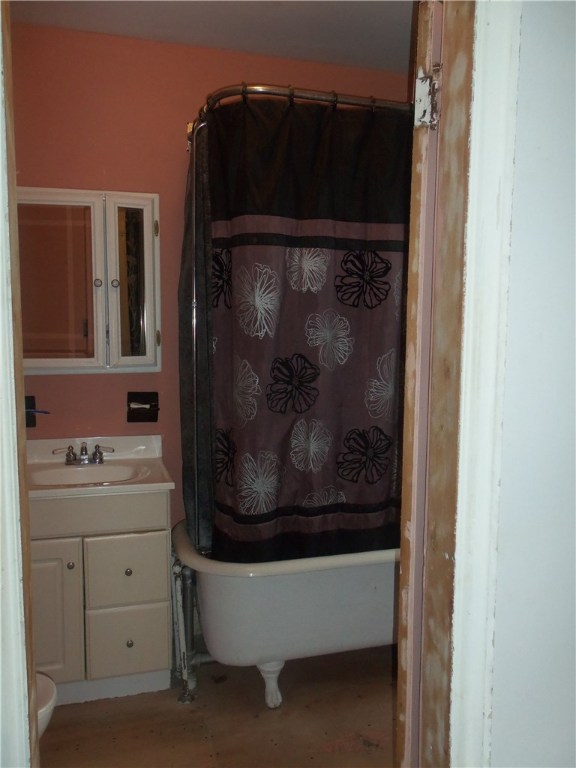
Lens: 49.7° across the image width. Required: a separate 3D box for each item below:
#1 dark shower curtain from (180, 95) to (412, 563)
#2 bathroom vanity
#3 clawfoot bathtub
[{"bbox_3d":[0.221,-0.062,2.444,1.222,1.768,0.636,-1,5,-16],"label":"dark shower curtain"},{"bbox_3d":[-0.782,0.679,2.397,0.636,0.875,0.491,-1,5,-16],"label":"bathroom vanity"},{"bbox_3d":[0.297,0.835,2.548,1.515,0.550,0.757,-1,5,-16],"label":"clawfoot bathtub"}]

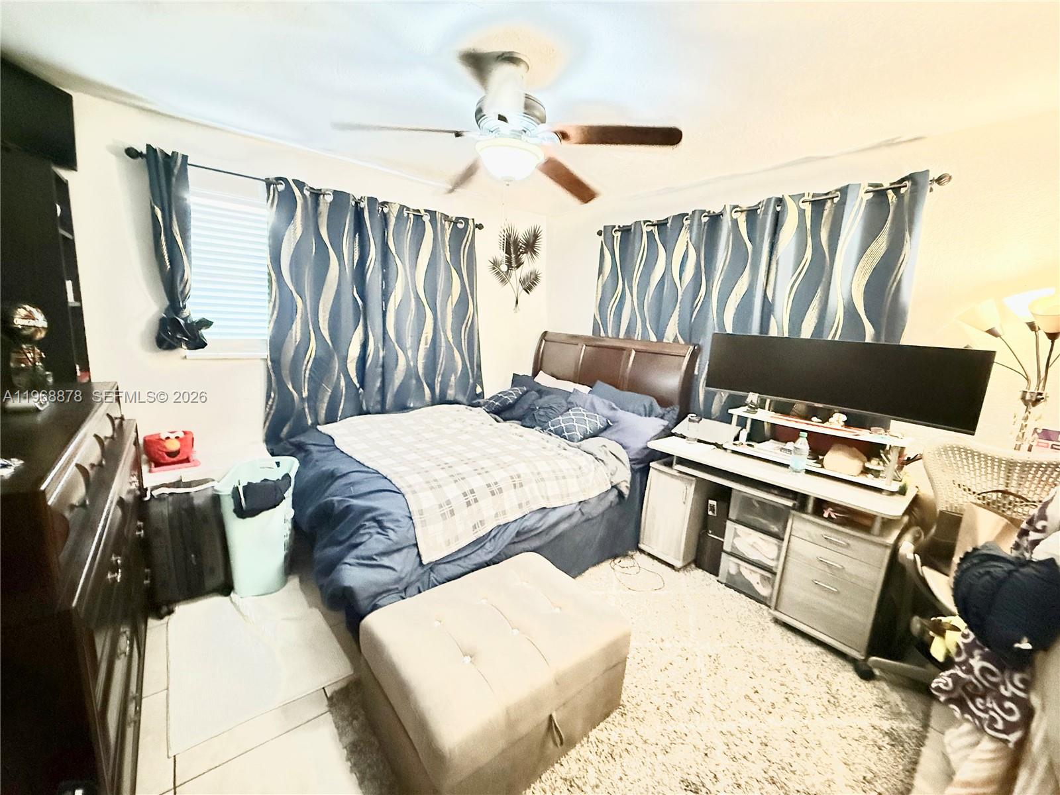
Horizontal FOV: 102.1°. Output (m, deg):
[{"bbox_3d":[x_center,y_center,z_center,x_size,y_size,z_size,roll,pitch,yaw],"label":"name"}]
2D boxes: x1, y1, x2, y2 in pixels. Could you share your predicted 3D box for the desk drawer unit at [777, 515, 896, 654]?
[{"bbox_3d":[1.585,0.865,2.203,0.450,0.573,0.402,-7,15,-41],"label":"desk drawer unit"}]

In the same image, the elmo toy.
[{"bbox_3d":[-1.936,0.290,2.318,0.210,0.200,0.150,-3,12,-38],"label":"elmo toy"}]

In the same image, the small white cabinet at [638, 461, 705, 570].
[{"bbox_3d":[1.030,0.743,2.892,0.430,0.589,0.314,-4,12,-41],"label":"small white cabinet"}]

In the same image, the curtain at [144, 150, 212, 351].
[{"bbox_3d":[-1.978,-0.812,2.422,0.260,1.080,0.170,-3,12,-38],"label":"curtain"}]

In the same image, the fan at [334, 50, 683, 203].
[{"bbox_3d":[-0.070,-1.108,1.759,1.270,0.480,1.270,-3,12,-38],"label":"fan"}]

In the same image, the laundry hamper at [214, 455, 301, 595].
[{"bbox_3d":[-1.388,0.660,2.231,0.340,0.580,0.470,0,10,-21],"label":"laundry hamper"}]

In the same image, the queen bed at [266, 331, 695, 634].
[{"bbox_3d":[-0.261,0.235,2.908,2.240,1.350,1.610,-3,12,-38],"label":"queen bed"}]

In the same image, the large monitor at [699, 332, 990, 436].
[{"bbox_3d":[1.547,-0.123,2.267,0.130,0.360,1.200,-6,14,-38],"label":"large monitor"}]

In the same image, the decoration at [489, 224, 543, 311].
[{"bbox_3d":[-0.122,-1.196,3.943,0.580,0.770,0.040,-3,12,-38],"label":"decoration"}]

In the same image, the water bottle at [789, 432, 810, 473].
[{"bbox_3d":[1.468,0.294,2.314,0.070,0.215,0.070,-7,15,-41],"label":"water bottle"}]

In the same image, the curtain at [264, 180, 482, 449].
[{"bbox_3d":[-1.020,-0.558,3.124,1.583,1.617,0.120,-7,15,-41],"label":"curtain"}]

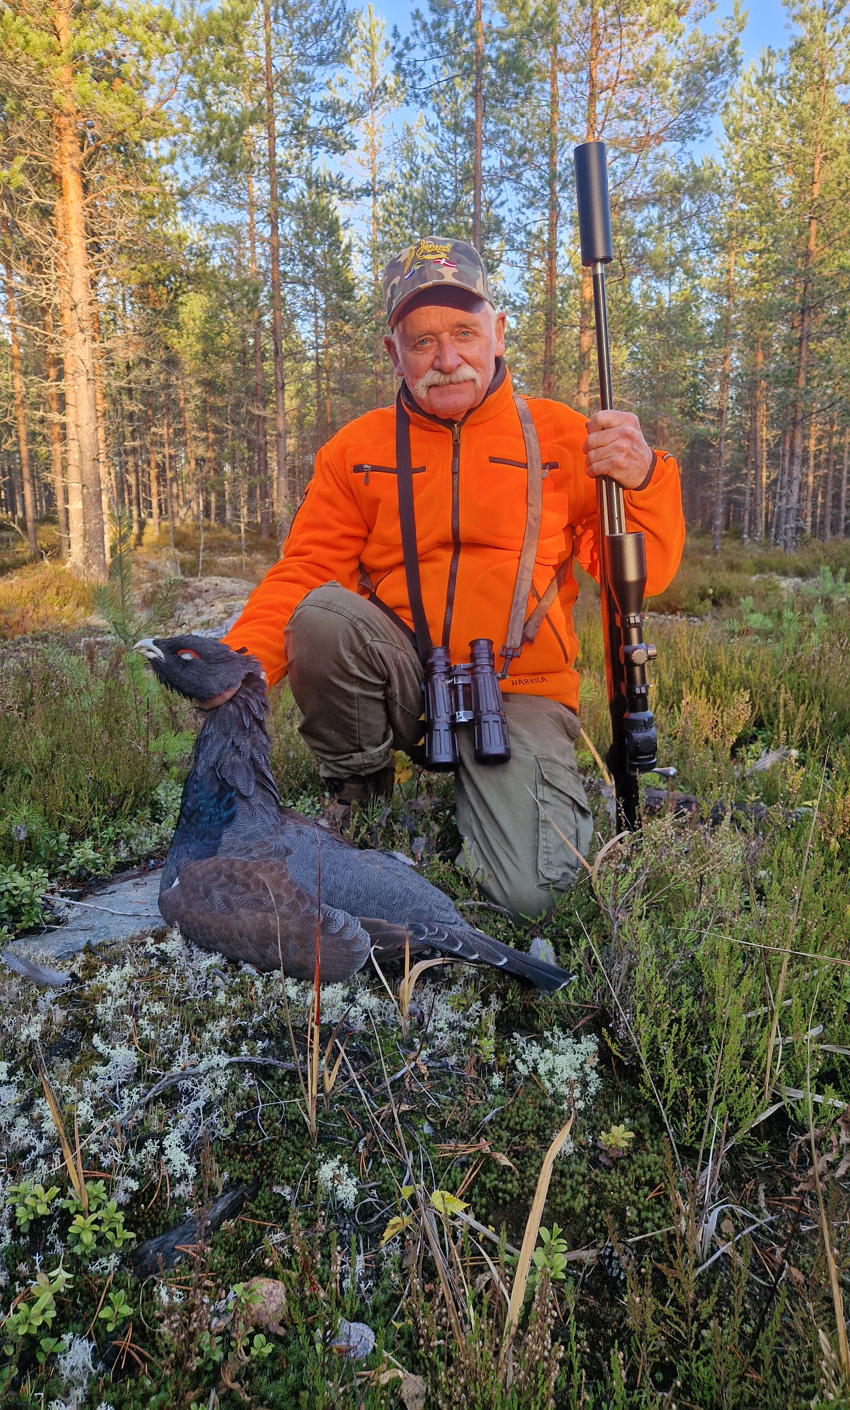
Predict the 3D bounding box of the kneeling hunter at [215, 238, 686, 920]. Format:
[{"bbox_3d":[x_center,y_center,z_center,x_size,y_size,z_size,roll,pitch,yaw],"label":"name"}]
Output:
[{"bbox_3d":[0.054,-0.203,1.670,0.780,1.120,0.720,0,10,4],"label":"kneeling hunter"}]

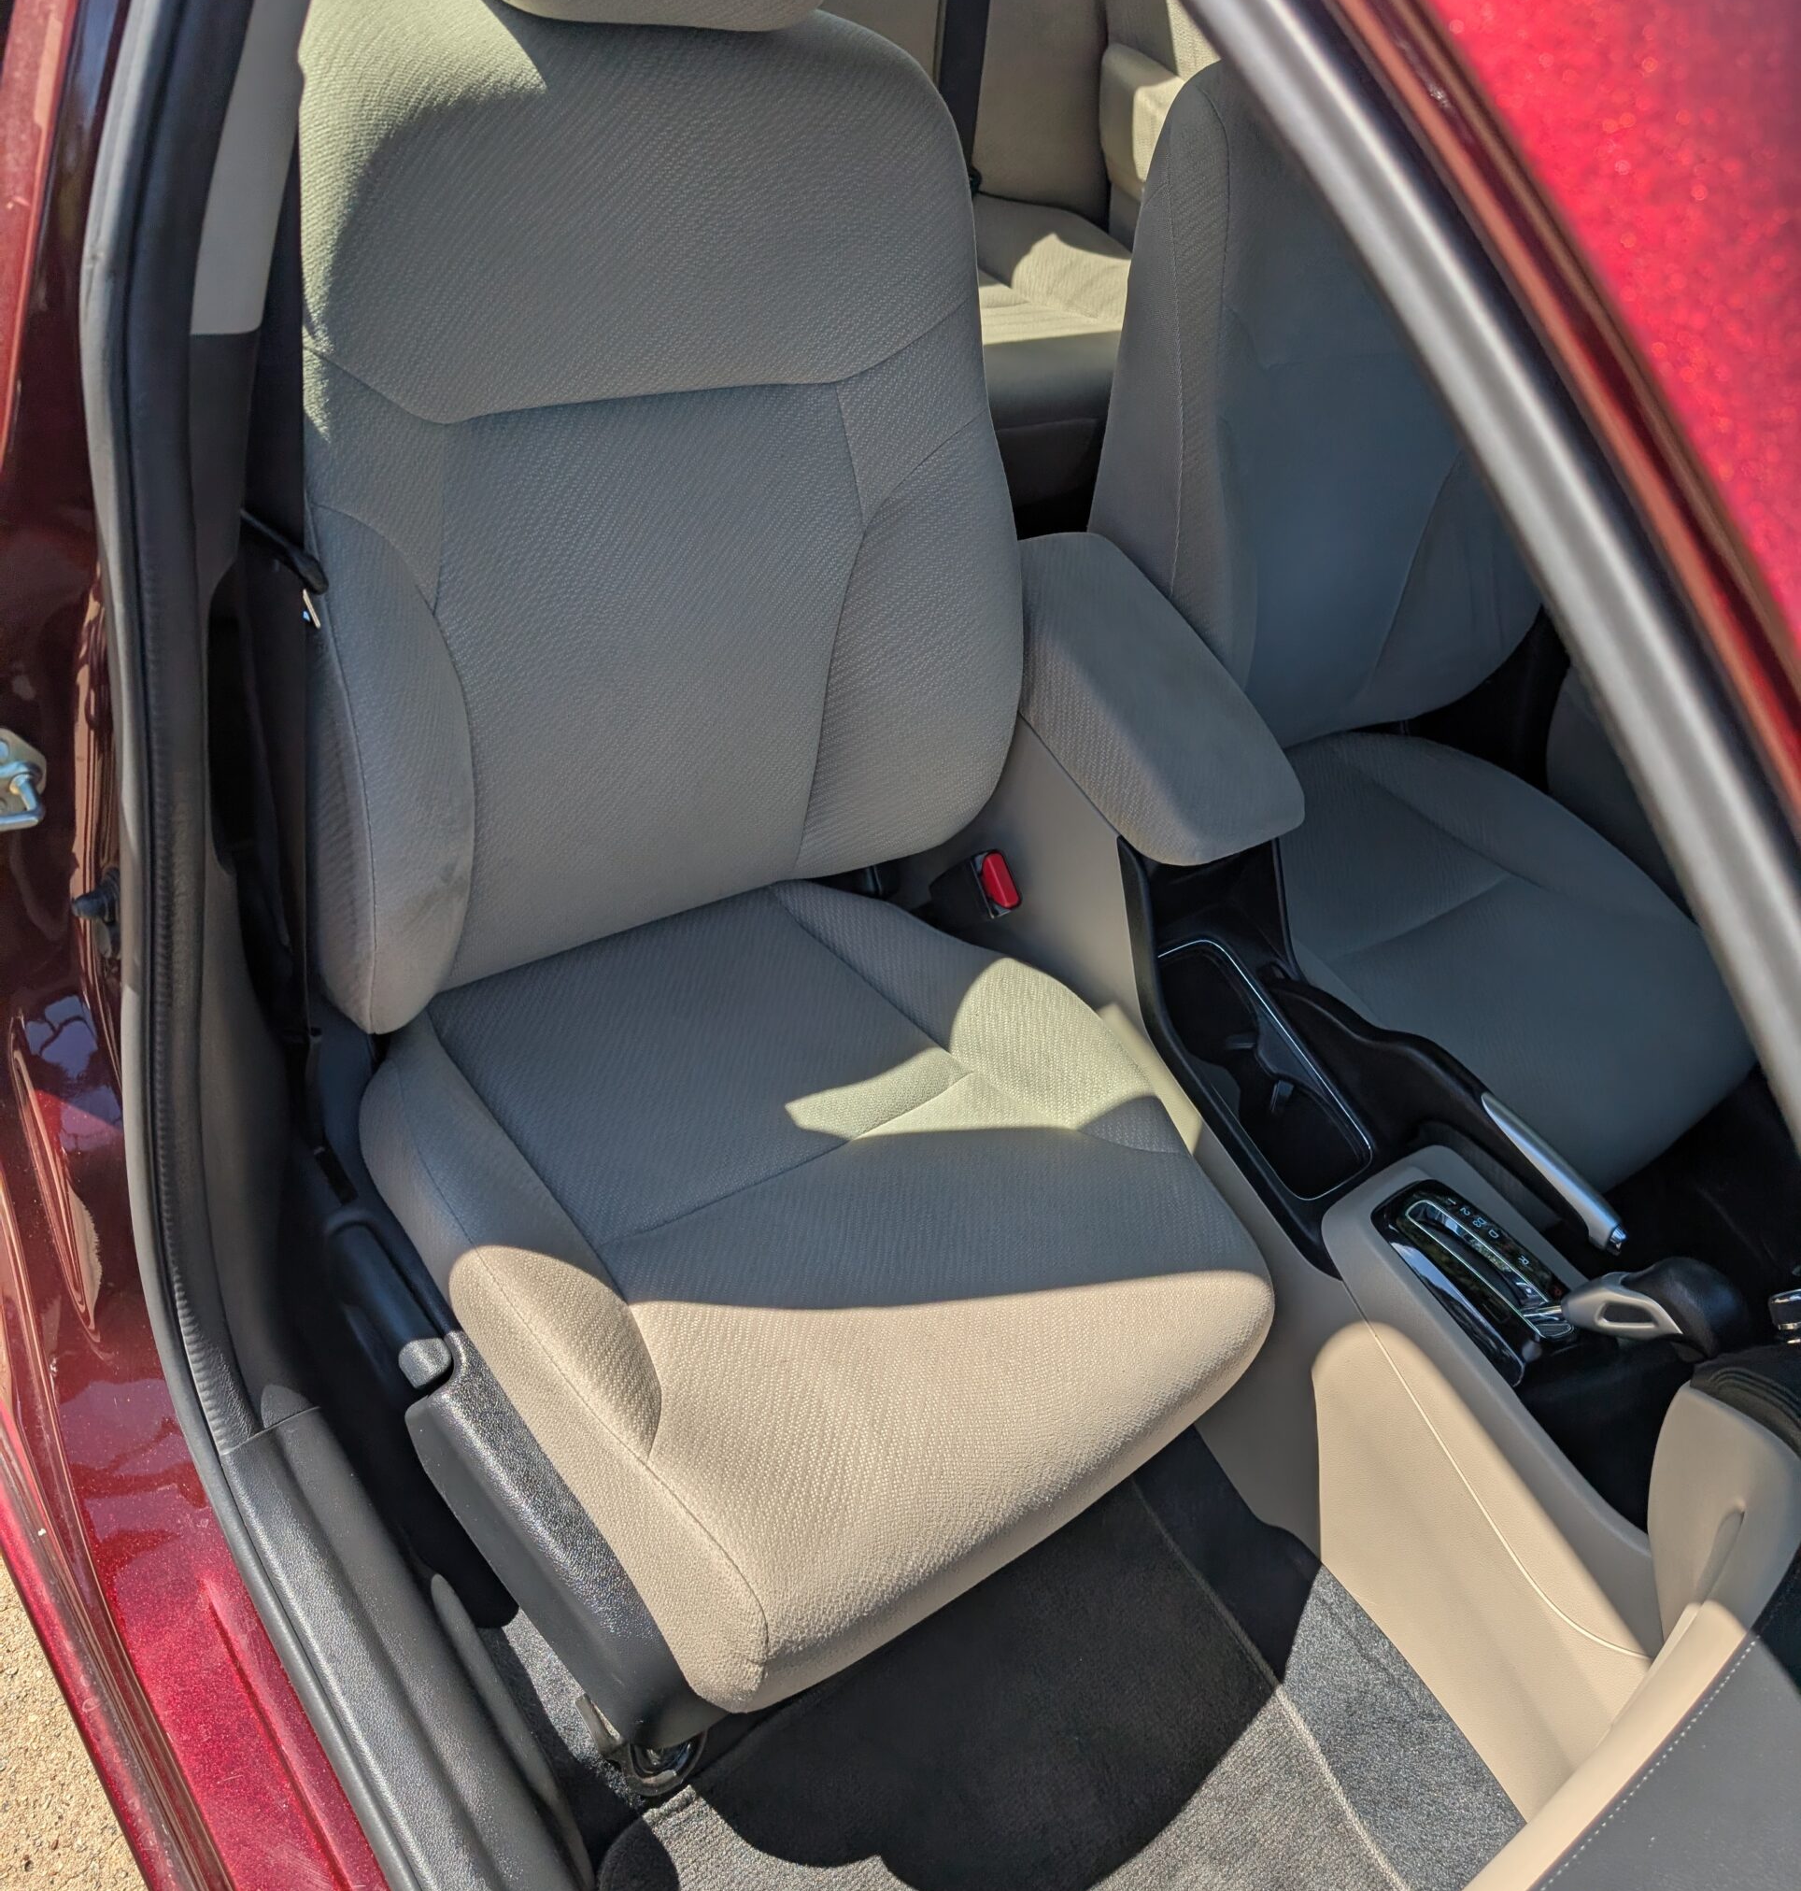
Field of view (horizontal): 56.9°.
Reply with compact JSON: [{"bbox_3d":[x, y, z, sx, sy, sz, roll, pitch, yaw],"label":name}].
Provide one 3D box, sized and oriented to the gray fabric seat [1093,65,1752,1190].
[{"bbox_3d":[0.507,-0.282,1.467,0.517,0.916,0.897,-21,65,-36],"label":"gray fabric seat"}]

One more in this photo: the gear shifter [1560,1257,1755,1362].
[{"bbox_3d":[0.505,0.241,1.106,0.052,0.115,0.066,-21,82,-36],"label":"gear shifter"}]

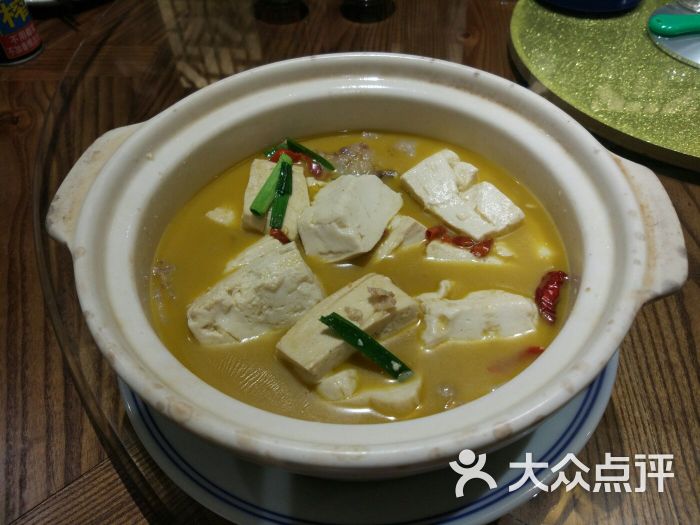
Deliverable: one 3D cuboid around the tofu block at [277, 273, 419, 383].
[{"bbox_3d":[0.000,0.030,0.232,0.052,0.019,0.019,-31,56,-23],"label":"tofu block"}]

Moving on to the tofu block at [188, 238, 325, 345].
[{"bbox_3d":[-0.038,0.020,0.243,0.048,0.022,0.034,-29,55,-21],"label":"tofu block"}]

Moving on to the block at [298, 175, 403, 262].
[{"bbox_3d":[0.002,-0.016,0.267,0.033,0.021,0.043,27,56,22],"label":"block"}]

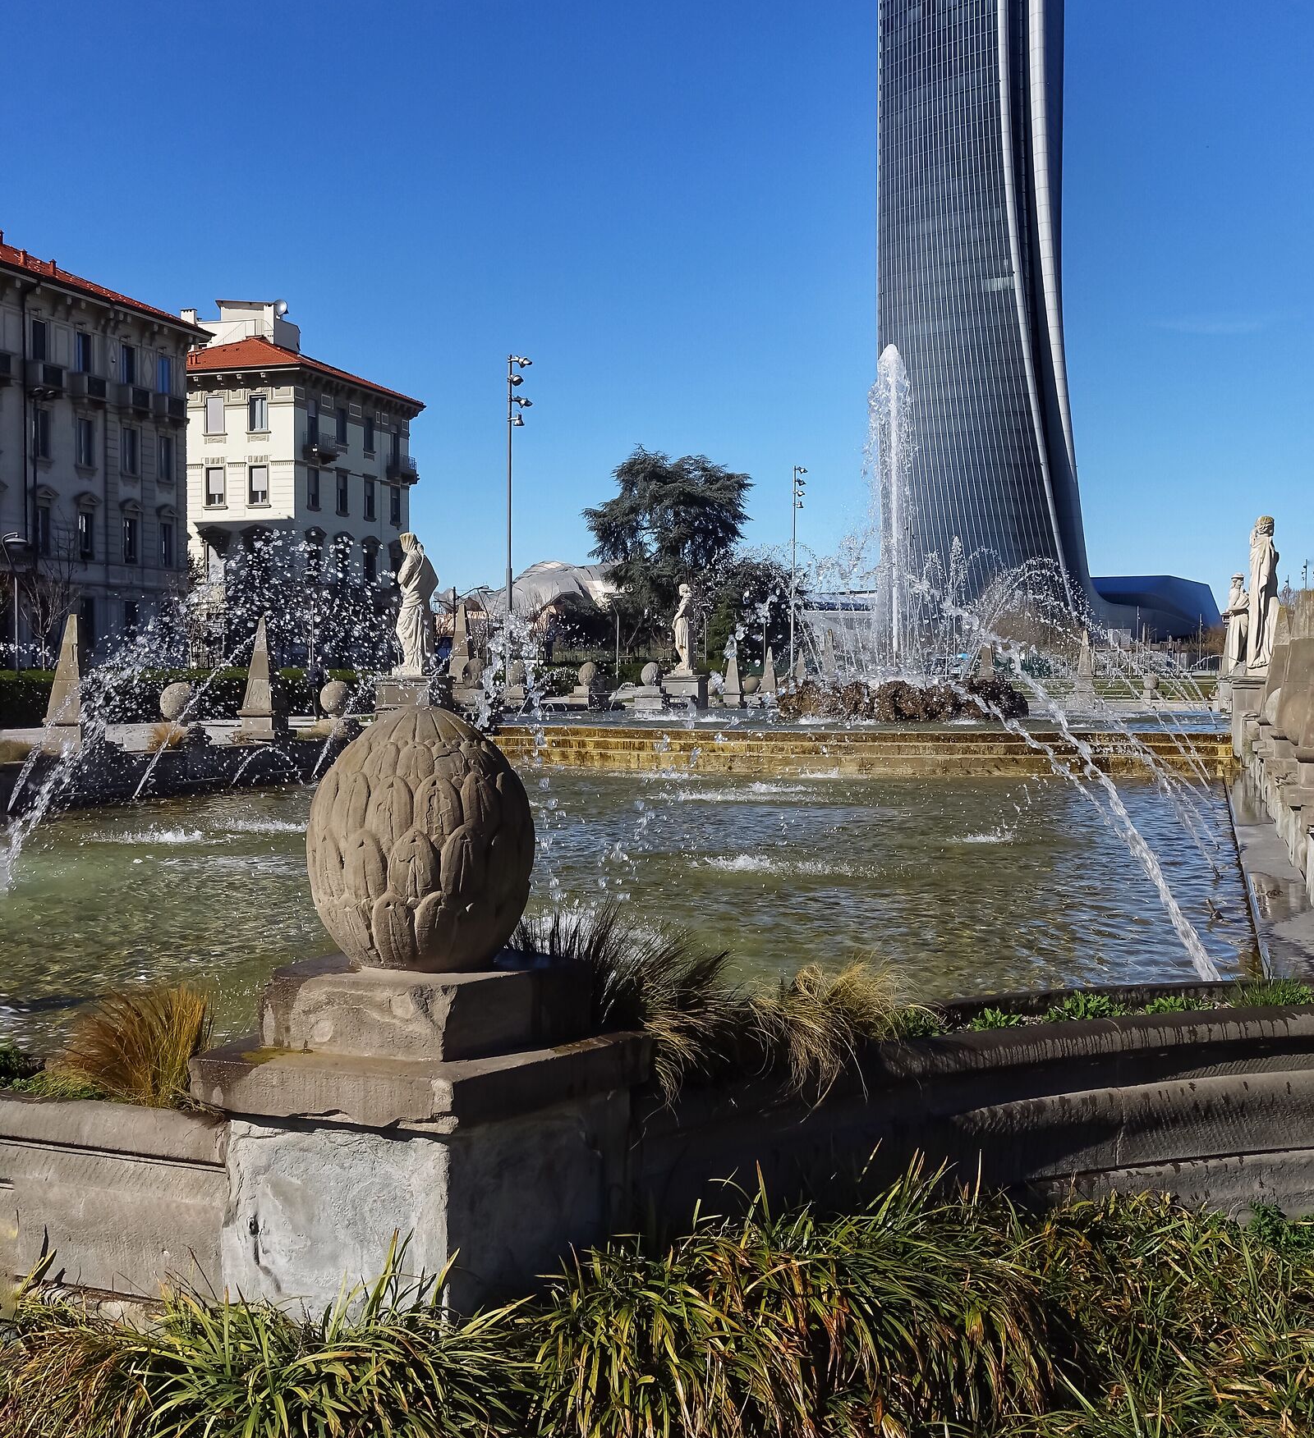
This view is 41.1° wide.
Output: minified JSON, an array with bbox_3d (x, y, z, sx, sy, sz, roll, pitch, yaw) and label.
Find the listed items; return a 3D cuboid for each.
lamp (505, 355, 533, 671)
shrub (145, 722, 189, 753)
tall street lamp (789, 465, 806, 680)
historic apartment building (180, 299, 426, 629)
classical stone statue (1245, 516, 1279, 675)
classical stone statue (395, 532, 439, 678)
[{"bbox_3d":[-4.673,-6.386,59.531,0.850,12.000,0.500,0,2,12],"label":"lamp"},{"bbox_3d":[-7.410,0.280,26.500,0.650,0.460,0.620,0,2,0],"label":"shrub"},{"bbox_3d":[7.629,-7.448,93.097,0.800,12.000,0.500,0,2,12],"label":"tall street lamp"},{"bbox_3d":[-23.800,-13.497,105.626,14.000,23.400,17.000,1,2,17],"label":"historic apartment building"},{"bbox_3d":[10.035,-2.026,29.000,0.550,2.650,0.580,2,3,44],"label":"classical stone statue"},{"bbox_3d":[-4.445,-2.094,32.200,0.750,2.650,0.750,-1,2,-21],"label":"classical stone statue"}]

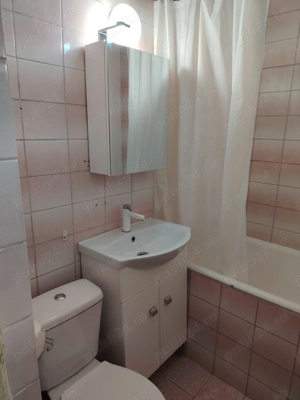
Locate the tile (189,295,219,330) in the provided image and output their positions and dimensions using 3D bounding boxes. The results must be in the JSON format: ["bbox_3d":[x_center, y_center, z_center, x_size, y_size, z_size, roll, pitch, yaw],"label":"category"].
[{"bbox_3d":[0.307,0.654,1.617,0.200,0.150,0.010,13,19,40],"label":"tile"}]

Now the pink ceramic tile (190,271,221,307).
[{"bbox_3d":[0.318,0.512,1.596,0.200,0.150,0.010,13,19,41],"label":"pink ceramic tile"}]

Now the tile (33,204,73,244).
[{"bbox_3d":[-0.452,0.110,1.294,0.010,0.150,0.200,13,19,41],"label":"tile"}]

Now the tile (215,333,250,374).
[{"bbox_3d":[0.456,0.836,1.524,0.198,0.150,0.010,13,19,40],"label":"tile"}]

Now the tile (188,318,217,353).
[{"bbox_3d":[0.314,0.810,1.670,0.200,0.150,0.010,13,19,41],"label":"tile"}]

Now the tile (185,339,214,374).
[{"bbox_3d":[0.302,0.942,1.689,0.200,0.138,0.010,13,19,40],"label":"tile"}]

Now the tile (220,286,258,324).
[{"bbox_3d":[0.466,0.547,1.464,0.200,0.150,0.010,13,19,41],"label":"tile"}]

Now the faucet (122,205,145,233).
[{"bbox_3d":[-0.090,0.109,1.495,0.155,0.152,0.048,13,19,40],"label":"faucet"}]

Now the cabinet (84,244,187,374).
[{"bbox_3d":[-0.071,0.601,1.595,0.322,0.744,0.520,13,19,40],"label":"cabinet"}]

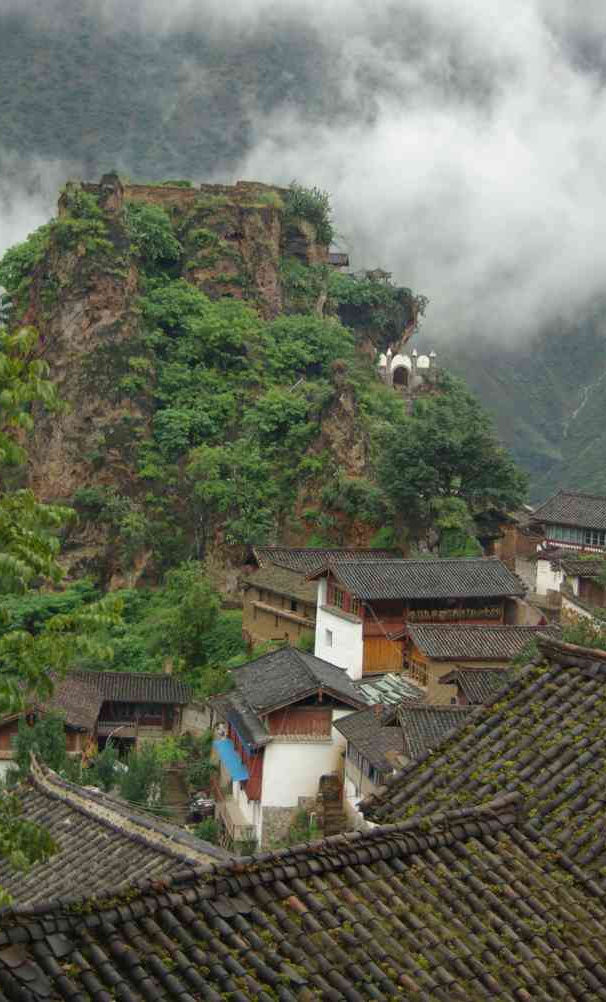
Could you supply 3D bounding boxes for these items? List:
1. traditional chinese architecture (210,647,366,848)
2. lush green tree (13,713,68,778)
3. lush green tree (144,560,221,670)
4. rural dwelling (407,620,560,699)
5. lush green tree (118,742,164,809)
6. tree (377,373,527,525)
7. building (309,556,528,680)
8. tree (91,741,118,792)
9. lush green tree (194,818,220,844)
[{"bbox_3d":[-0.835,13.540,98.878,6.800,8.800,10.600,2,5,-10],"label":"traditional chinese architecture"},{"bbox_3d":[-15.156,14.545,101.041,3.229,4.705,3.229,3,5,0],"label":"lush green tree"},{"bbox_3d":[-8.330,8.058,121.014,5.250,7.898,5.250,3,5,0],"label":"lush green tree"},{"bbox_3d":[11.179,10.283,110.431,10.000,5.000,6.000,1,5,-14],"label":"rural dwelling"},{"bbox_3d":[-9.220,15.671,100.000,2.626,3.768,2.626,3,5,0],"label":"lush green tree"},{"bbox_3d":[12.535,-4.187,148.023,12.673,13.342,12.040,3,5,0],"label":"tree"},{"bbox_3d":[7.469,8.074,119.732,12.300,7.700,8.500,1,6,-22],"label":"building"},{"bbox_3d":[-11.563,15.559,102.009,1.630,3.228,1.630,3,5,0],"label":"tree"},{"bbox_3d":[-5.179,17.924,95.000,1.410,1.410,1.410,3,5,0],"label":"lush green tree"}]

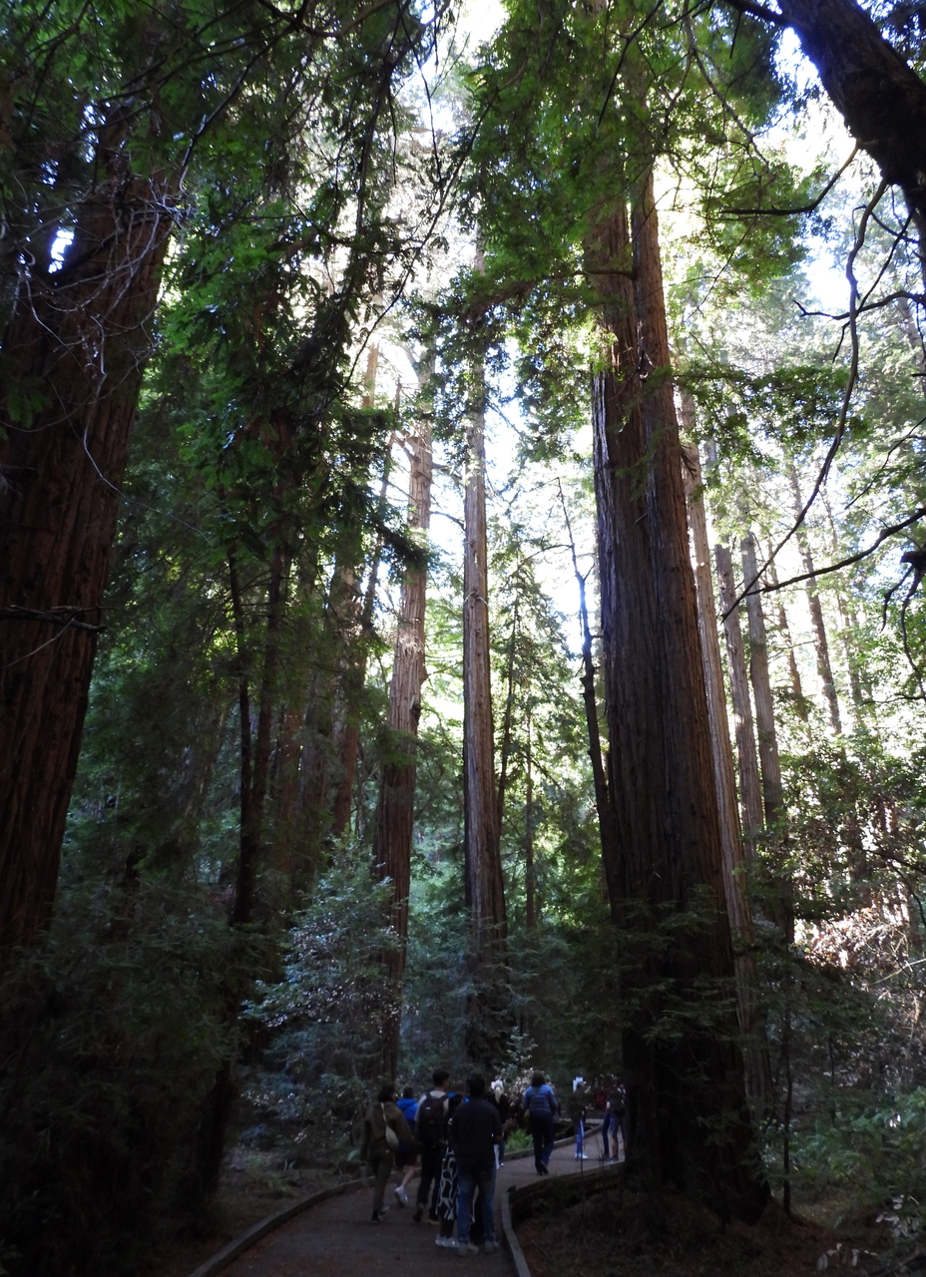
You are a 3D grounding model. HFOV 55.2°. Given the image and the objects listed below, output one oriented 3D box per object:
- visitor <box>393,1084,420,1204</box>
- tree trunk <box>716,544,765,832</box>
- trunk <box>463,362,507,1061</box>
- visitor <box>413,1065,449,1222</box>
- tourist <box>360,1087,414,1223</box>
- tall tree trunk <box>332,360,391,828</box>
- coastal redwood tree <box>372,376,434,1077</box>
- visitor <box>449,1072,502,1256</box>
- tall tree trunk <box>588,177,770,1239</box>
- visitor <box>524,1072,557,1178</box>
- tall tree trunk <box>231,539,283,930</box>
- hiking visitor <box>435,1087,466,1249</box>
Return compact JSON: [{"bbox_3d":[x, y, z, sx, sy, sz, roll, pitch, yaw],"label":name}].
[{"bbox_3d":[-0.851,7.653,13.386,0.520,1.580,0.500,-1,-27,4],"label":"visitor"},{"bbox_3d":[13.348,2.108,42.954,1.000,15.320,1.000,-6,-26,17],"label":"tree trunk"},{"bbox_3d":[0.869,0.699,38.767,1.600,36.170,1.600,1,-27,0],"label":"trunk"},{"bbox_3d":[-0.399,6.661,11.649,0.550,1.740,0.480,-3,-27,7],"label":"visitor"},{"bbox_3d":[-1.050,6.981,12.043,0.660,1.600,0.500,-3,-27,7],"label":"tourist"},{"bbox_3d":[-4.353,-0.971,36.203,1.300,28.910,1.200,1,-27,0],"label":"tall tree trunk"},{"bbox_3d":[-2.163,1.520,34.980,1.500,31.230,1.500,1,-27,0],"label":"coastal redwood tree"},{"bbox_3d":[0.160,5.751,9.761,0.580,1.730,0.450,-4,-27,11],"label":"visitor"},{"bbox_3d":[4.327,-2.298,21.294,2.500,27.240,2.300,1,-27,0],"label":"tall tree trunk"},{"bbox_3d":[1.396,8.729,15.997,0.580,1.650,0.450,-4,-27,9],"label":"visitor"},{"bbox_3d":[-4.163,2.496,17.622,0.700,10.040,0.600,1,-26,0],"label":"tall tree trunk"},{"bbox_3d":[-0.107,5.935,10.002,0.500,1.570,0.420,-1,-27,4],"label":"hiking visitor"}]

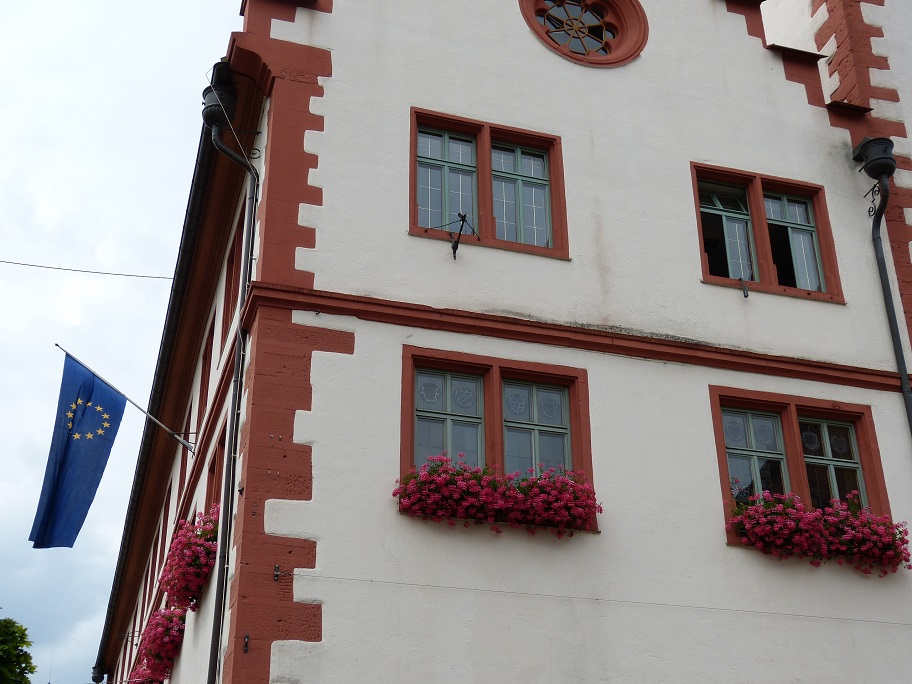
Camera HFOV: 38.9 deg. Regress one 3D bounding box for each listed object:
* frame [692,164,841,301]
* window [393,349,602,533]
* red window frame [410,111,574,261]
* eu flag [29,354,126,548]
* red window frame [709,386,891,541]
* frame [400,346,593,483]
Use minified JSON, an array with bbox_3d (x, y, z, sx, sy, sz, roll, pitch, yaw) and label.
[{"bbox_3d":[3.688,-1.260,15.561,1.852,1.694,0.250,8,-29,-16],"label":"frame"},{"bbox_3d":[0.411,1.016,13.151,2.052,1.836,0.250,8,-29,-16],"label":"window"},{"bbox_3d":[0.339,-1.739,14.626,1.842,1.701,0.250,8,-29,-16],"label":"red window frame"},{"bbox_3d":[-4.974,1.443,17.170,0.980,2.799,0.350,8,-29,-16],"label":"eu flag"},{"bbox_3d":[3.739,1.473,14.114,2.059,1.851,0.250,8,-29,-16],"label":"red window frame"},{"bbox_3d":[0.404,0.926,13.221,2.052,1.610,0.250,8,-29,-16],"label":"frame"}]

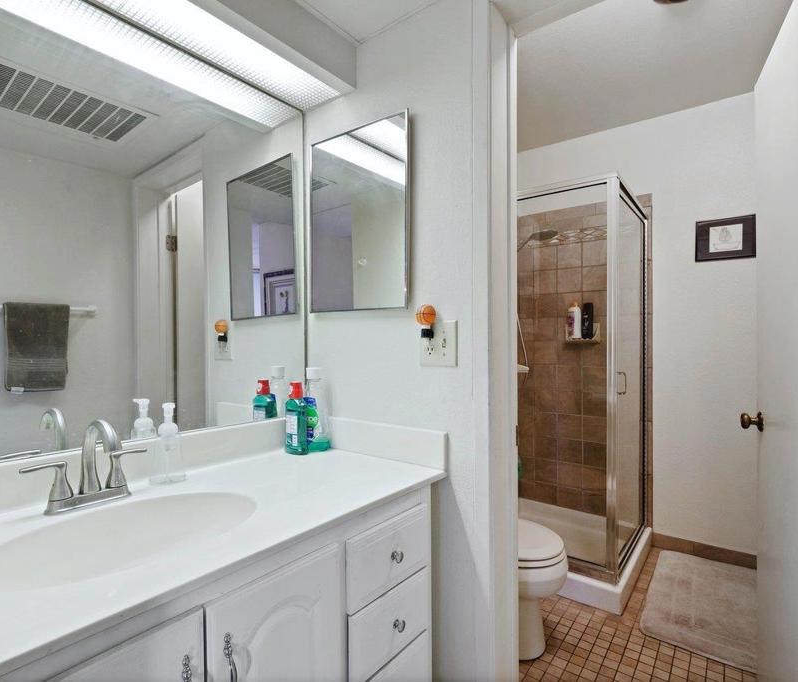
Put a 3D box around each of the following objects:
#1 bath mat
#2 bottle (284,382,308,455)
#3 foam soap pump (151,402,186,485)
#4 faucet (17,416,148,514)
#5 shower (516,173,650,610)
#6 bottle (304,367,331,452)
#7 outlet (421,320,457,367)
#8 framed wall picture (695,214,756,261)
[{"bbox_3d":[1.443,1.183,1.939,0.530,0.020,0.860,0,-1,35],"label":"bath mat"},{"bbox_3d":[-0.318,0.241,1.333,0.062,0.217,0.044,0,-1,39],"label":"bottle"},{"bbox_3d":[-0.570,0.249,1.053,0.074,0.192,0.056,1,-1,-31],"label":"foam soap pump"},{"bbox_3d":[-0.619,0.252,0.876,0.165,0.182,0.224,0,-1,39],"label":"faucet"},{"bbox_3d":[0.902,0.224,2.416,0.810,1.940,0.800,0,-1,39],"label":"shower"},{"bbox_3d":[-0.267,0.217,1.379,0.085,0.264,0.062,0,-1,36],"label":"bottle"},{"bbox_3d":[0.111,0.008,1.169,0.121,0.122,0.011,0,-1,39],"label":"outlet"},{"bbox_3d":[1.728,-0.549,2.258,0.267,0.221,0.020,0,-1,39],"label":"framed wall picture"}]

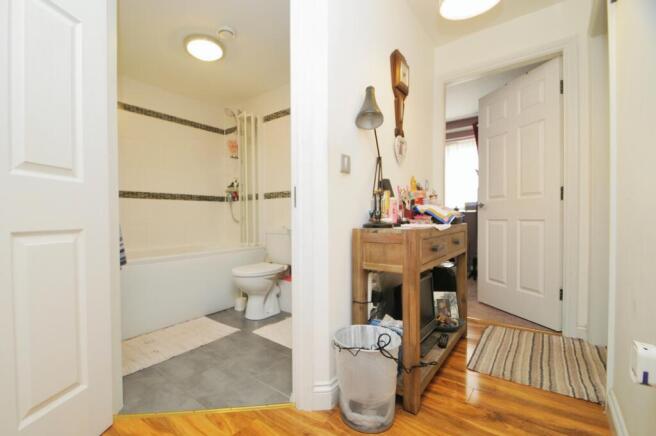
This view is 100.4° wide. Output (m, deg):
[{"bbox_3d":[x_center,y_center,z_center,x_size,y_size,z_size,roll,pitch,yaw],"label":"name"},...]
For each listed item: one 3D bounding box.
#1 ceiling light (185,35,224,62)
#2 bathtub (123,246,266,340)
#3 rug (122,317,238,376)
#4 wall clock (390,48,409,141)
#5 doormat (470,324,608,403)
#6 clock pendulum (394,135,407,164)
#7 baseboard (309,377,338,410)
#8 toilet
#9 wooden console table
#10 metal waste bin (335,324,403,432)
[{"bbox_3d":[-0.962,-1.315,2.120,0.310,0.080,0.310,0,0,0],"label":"ceiling light"},{"bbox_3d":[-1.433,0.562,2.328,0.700,0.525,1.700,0,0,37],"label":"bathtub"},{"bbox_3d":[-1.079,0.818,1.809,0.468,0.015,0.820,0,0,36],"label":"rug"},{"bbox_3d":[0.460,-0.800,1.737,0.055,0.570,0.175,0,0,37],"label":"wall clock"},{"bbox_3d":[1.277,0.819,1.573,0.710,0.012,0.760,0,0,37],"label":"doormat"},{"bbox_3d":[0.459,-0.425,1.746,0.020,0.185,0.170,0,0,37],"label":"clock pendulum"},{"bbox_3d":[-0.012,0.762,1.188,0.115,0.125,0.050,0,0,-5],"label":"baseboard"},{"bbox_3d":[-0.545,0.465,2.339,0.370,0.720,0.610,0,0,37],"label":"toilet"},{"bbox_3d":[0.543,0.438,1.621,0.318,0.775,0.965,0,0,38],"label":"wooden console table"},{"bbox_3d":[0.168,0.665,1.155,0.278,0.320,0.278,0,0,0],"label":"metal waste bin"}]

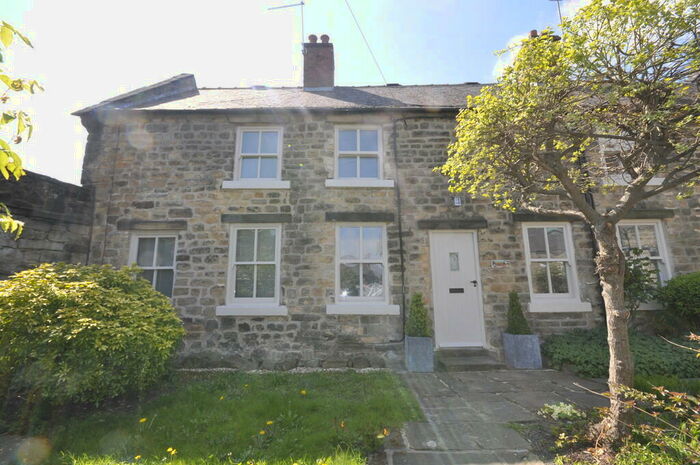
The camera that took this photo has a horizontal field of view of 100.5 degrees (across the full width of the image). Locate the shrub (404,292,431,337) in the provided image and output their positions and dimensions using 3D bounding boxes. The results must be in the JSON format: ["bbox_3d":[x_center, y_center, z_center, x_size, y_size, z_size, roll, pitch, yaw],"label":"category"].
[{"bbox_3d":[1.139,1.373,4.896,0.370,0.700,0.370,-1,-8,0],"label":"shrub"}]

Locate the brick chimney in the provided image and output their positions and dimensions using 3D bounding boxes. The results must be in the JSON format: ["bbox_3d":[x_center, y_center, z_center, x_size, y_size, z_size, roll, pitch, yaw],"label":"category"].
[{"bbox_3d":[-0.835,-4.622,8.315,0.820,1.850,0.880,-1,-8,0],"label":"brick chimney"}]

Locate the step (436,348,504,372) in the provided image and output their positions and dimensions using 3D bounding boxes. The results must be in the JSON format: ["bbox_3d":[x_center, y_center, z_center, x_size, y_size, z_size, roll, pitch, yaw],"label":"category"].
[{"bbox_3d":[1.957,2.101,4.805,1.000,0.220,0.480,-1,-8,0],"label":"step"}]

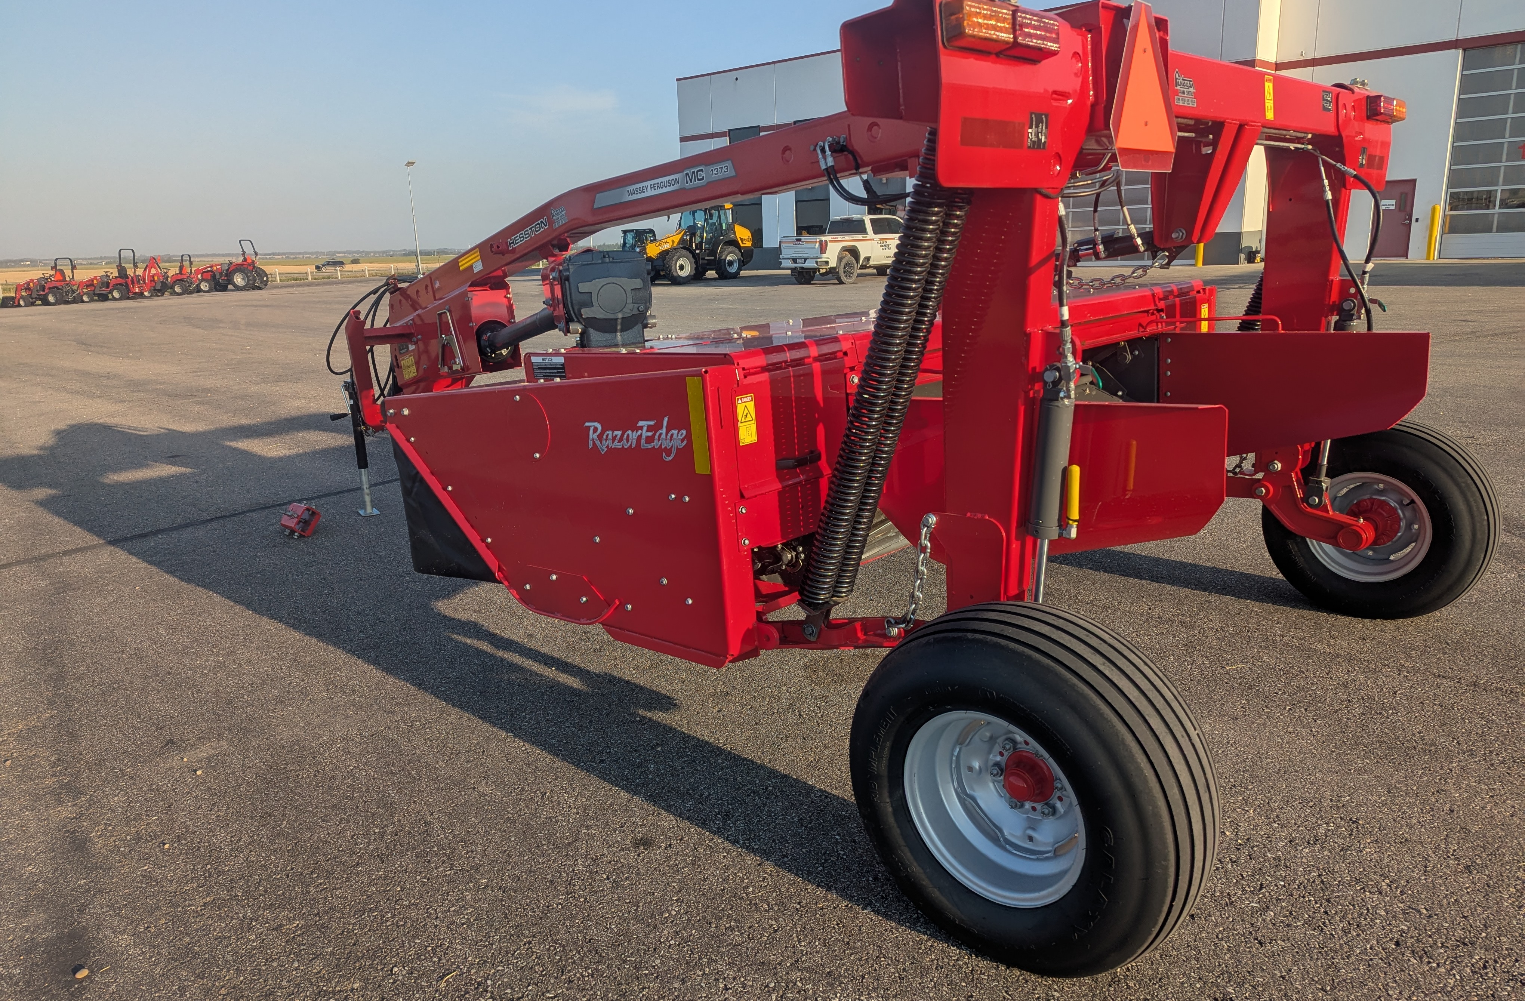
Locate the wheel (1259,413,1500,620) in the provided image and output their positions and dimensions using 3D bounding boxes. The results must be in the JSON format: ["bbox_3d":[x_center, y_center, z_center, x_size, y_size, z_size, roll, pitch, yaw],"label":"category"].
[{"bbox_3d":[2.360,0.076,4.062,0.787,0.787,0.330,11,19,43],"label":"wheel"}]

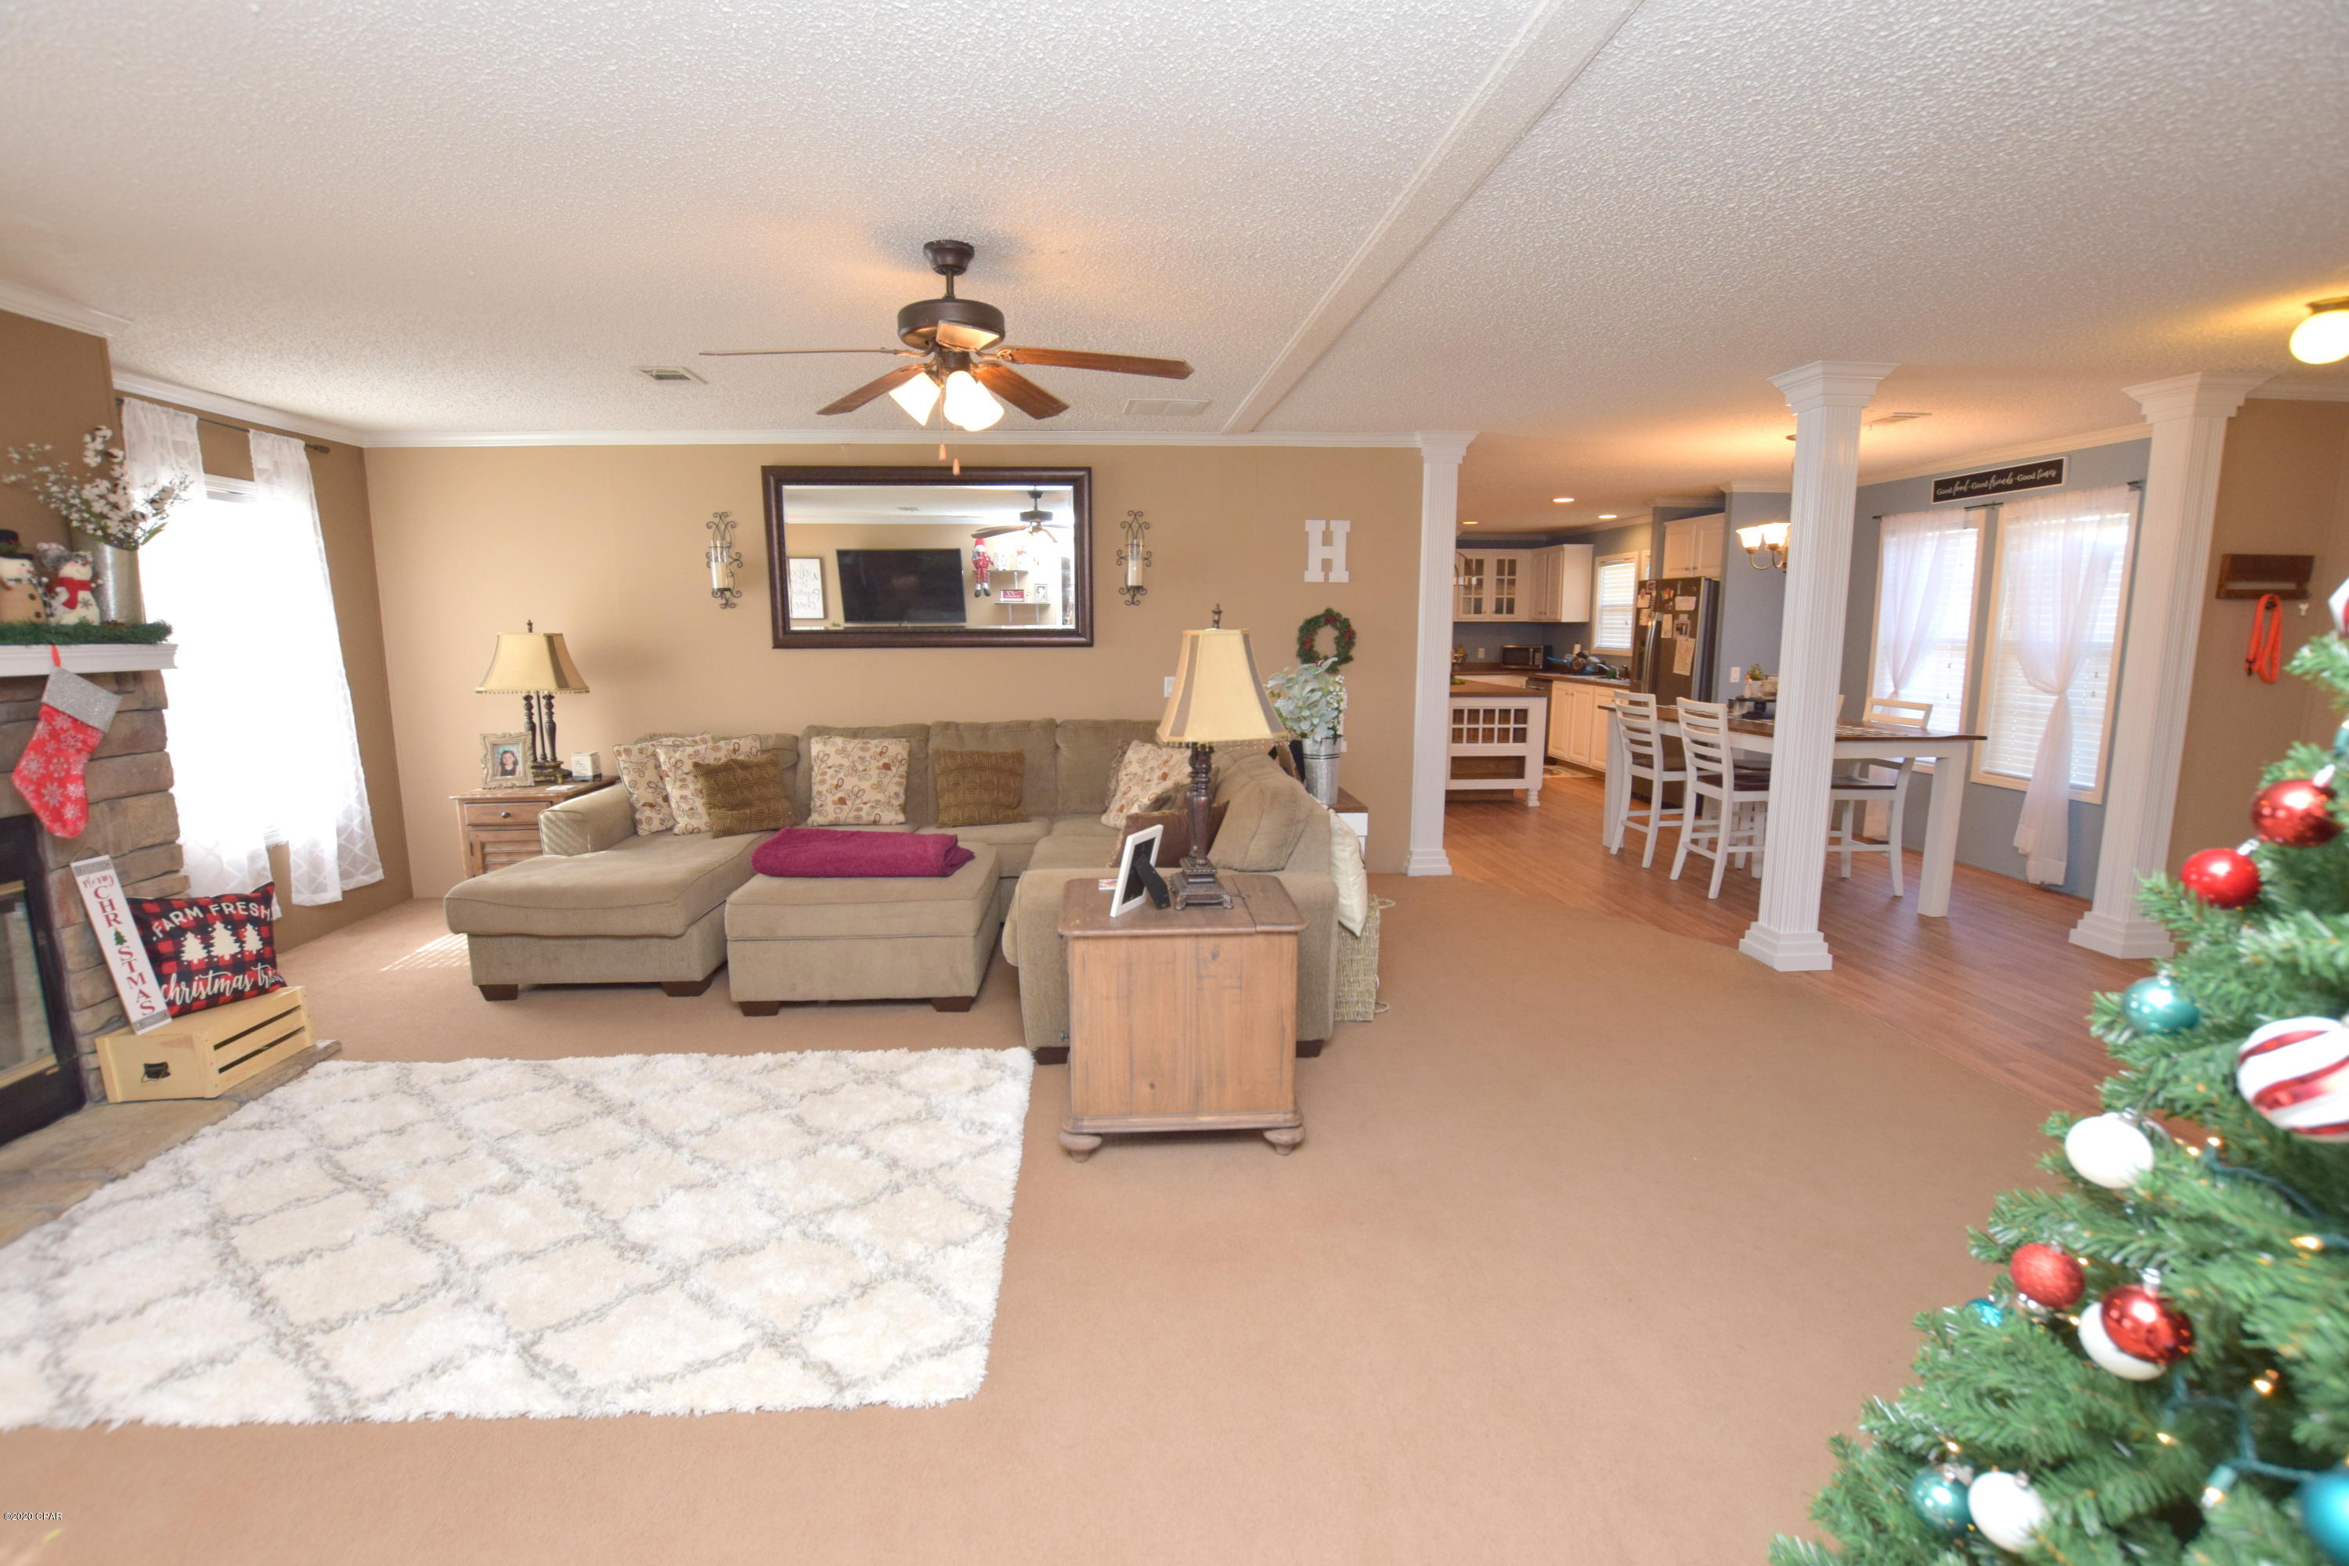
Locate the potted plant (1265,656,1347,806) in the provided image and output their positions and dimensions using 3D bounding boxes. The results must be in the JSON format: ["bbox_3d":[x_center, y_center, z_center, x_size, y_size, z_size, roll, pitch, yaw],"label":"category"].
[{"bbox_3d":[0.634,-0.250,4.718,0.397,0.708,0.350,-1,9,-5],"label":"potted plant"}]

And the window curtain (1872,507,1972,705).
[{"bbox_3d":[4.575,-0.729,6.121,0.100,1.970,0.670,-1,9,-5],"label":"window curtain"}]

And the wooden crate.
[{"bbox_3d":[-3.087,0.822,3.129,0.295,0.220,0.410,-1,8,-5],"label":"wooden crate"}]

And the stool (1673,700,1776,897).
[{"bbox_3d":[3.068,0.065,5.280,0.570,1.035,0.450,-1,9,-5],"label":"stool"}]

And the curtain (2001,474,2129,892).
[{"bbox_3d":[4.675,-0.505,5.280,0.110,2.140,0.730,-1,9,-5],"label":"curtain"}]

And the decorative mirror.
[{"bbox_3d":[-1.277,-1.182,5.128,1.690,0.935,0.060,-1,9,-5],"label":"decorative mirror"}]

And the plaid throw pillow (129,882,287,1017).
[{"bbox_3d":[-3.079,0.526,3.128,0.140,0.390,0.410,-6,6,23],"label":"plaid throw pillow"}]

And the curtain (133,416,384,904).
[{"bbox_3d":[-3.867,-0.443,4.183,0.120,2.100,1.070,-1,9,-5],"label":"curtain"}]

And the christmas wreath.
[{"bbox_3d":[0.838,-0.789,5.404,0.340,0.350,0.075,-1,9,-5],"label":"christmas wreath"}]

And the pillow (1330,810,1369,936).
[{"bbox_3d":[0.582,0.304,3.663,0.150,0.440,0.430,-12,10,-12],"label":"pillow"}]

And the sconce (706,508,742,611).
[{"bbox_3d":[-2.429,-1.208,5.291,0.185,0.520,0.130,-1,8,-5],"label":"sconce"}]

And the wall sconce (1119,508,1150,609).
[{"bbox_3d":[-0.206,-1.199,5.195,0.175,0.520,0.120,-1,9,-5],"label":"wall sconce"}]

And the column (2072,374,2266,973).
[{"bbox_3d":[4.261,-0.469,4.265,0.285,2.455,0.285,-1,8,-5],"label":"column"}]

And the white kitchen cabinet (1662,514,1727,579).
[{"bbox_3d":[4.314,-1.821,7.734,0.420,0.470,0.880,-1,9,-5],"label":"white kitchen cabinet"}]

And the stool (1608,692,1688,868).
[{"bbox_3d":[2.946,-0.034,5.895,0.540,1.020,0.440,-1,9,-5],"label":"stool"}]

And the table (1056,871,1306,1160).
[{"bbox_3d":[0.011,0.663,2.842,0.665,0.680,0.520,-1,8,-4],"label":"table"}]

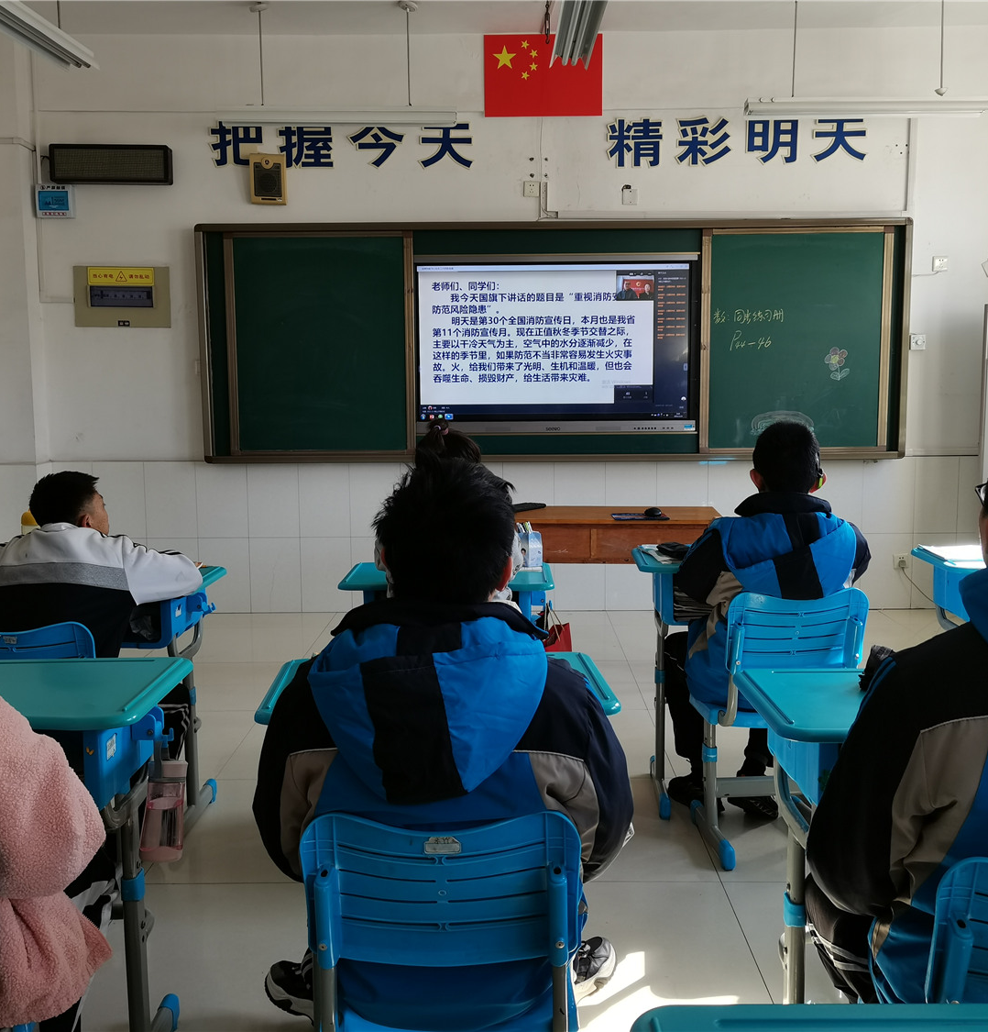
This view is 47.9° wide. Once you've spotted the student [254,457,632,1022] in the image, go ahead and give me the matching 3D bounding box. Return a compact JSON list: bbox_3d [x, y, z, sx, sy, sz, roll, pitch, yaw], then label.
[{"bbox_3d":[-0.095,0.505,2.008,0.650,1.256,0.820,-1,7,-2],"label":"student"}]

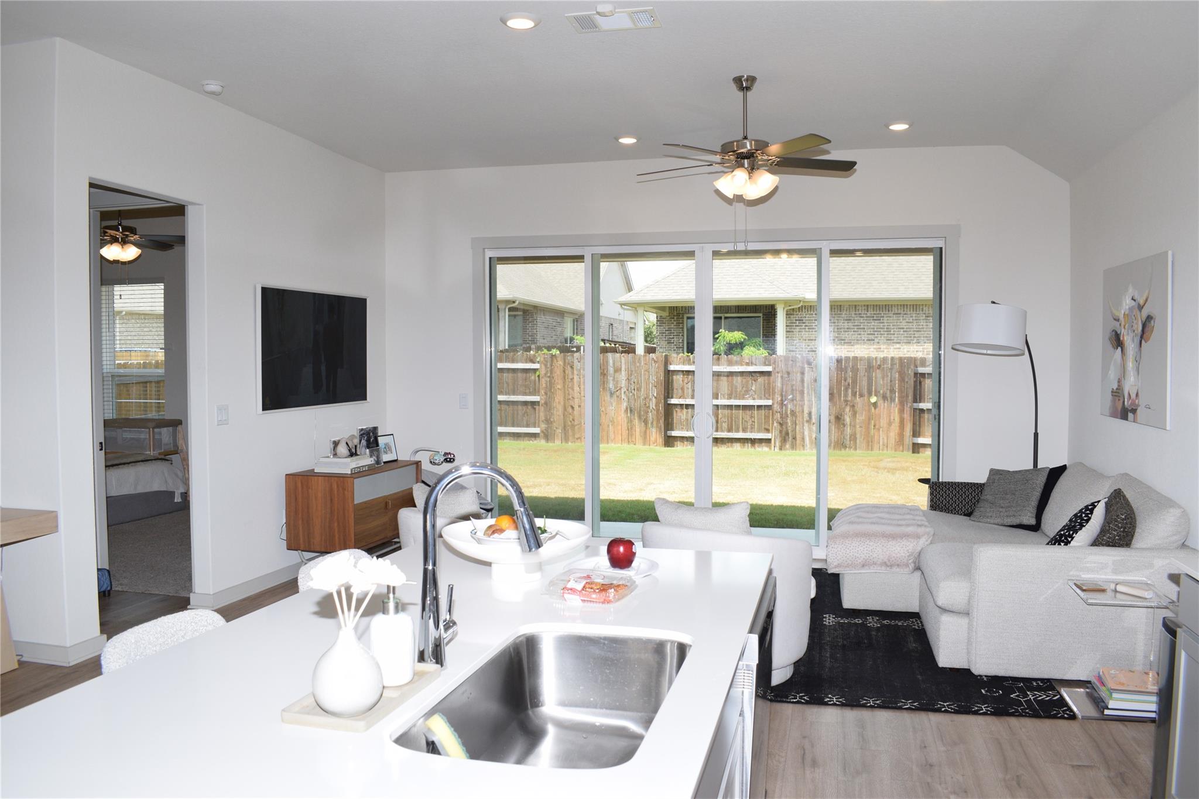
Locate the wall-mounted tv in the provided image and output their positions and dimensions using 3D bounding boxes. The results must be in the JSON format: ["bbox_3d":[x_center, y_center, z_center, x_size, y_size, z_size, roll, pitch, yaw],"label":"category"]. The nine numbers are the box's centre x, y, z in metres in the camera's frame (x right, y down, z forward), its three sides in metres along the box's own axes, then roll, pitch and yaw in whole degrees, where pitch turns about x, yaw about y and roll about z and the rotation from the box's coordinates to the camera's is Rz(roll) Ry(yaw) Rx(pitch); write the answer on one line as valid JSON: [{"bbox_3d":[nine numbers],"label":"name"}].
[{"bbox_3d":[-2.055,-0.366,6.633,0.040,0.844,1.420,1,3,15],"label":"wall-mounted tv"}]

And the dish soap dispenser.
[{"bbox_3d":[-0.396,0.444,1.726,0.092,0.190,0.087,1,3,15],"label":"dish soap dispenser"}]

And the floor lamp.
[{"bbox_3d":[2.768,0.318,6.186,0.670,1.972,0.430,1,3,15],"label":"floor lamp"}]

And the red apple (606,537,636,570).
[{"bbox_3d":[0.065,0.457,2.660,0.085,0.085,0.085,0,3,0],"label":"red apple"}]

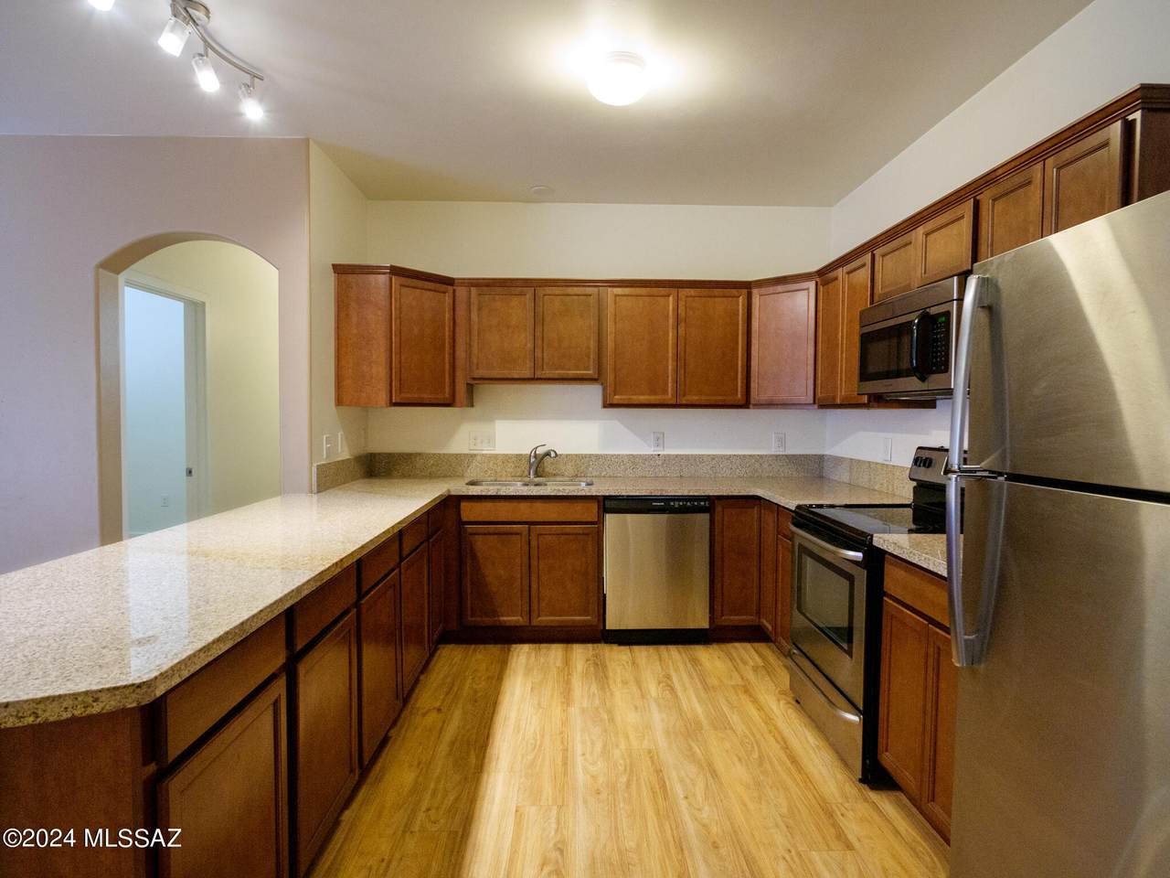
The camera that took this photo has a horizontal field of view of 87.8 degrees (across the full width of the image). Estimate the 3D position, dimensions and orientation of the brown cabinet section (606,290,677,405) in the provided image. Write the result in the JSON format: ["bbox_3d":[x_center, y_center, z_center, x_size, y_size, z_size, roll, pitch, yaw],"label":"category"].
[{"bbox_3d":[0.338,-0.574,3.885,0.455,0.725,0.310,0,2,-2],"label":"brown cabinet section"}]

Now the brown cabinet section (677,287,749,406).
[{"bbox_3d":[0.786,-0.574,3.897,0.441,0.724,0.310,0,2,-2],"label":"brown cabinet section"}]

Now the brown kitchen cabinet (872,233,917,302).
[{"bbox_3d":[1.507,-0.734,2.667,0.320,0.270,0.341,0,2,-1],"label":"brown kitchen cabinet"}]

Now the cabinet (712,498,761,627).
[{"bbox_3d":[0.857,0.699,3.755,0.280,0.745,0.595,0,2,-1],"label":"cabinet"}]

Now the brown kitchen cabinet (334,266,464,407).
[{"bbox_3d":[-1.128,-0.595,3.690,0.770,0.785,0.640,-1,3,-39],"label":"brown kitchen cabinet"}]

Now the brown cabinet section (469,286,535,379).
[{"bbox_3d":[-0.510,-0.652,3.858,0.405,0.567,0.310,0,2,-2],"label":"brown cabinet section"}]

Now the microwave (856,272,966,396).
[{"bbox_3d":[1.475,-0.375,2.503,0.386,0.415,0.740,0,2,-1],"label":"microwave"}]

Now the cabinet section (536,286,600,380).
[{"bbox_3d":[-0.110,-0.653,3.869,0.396,0.566,0.310,0,2,-2],"label":"cabinet section"}]

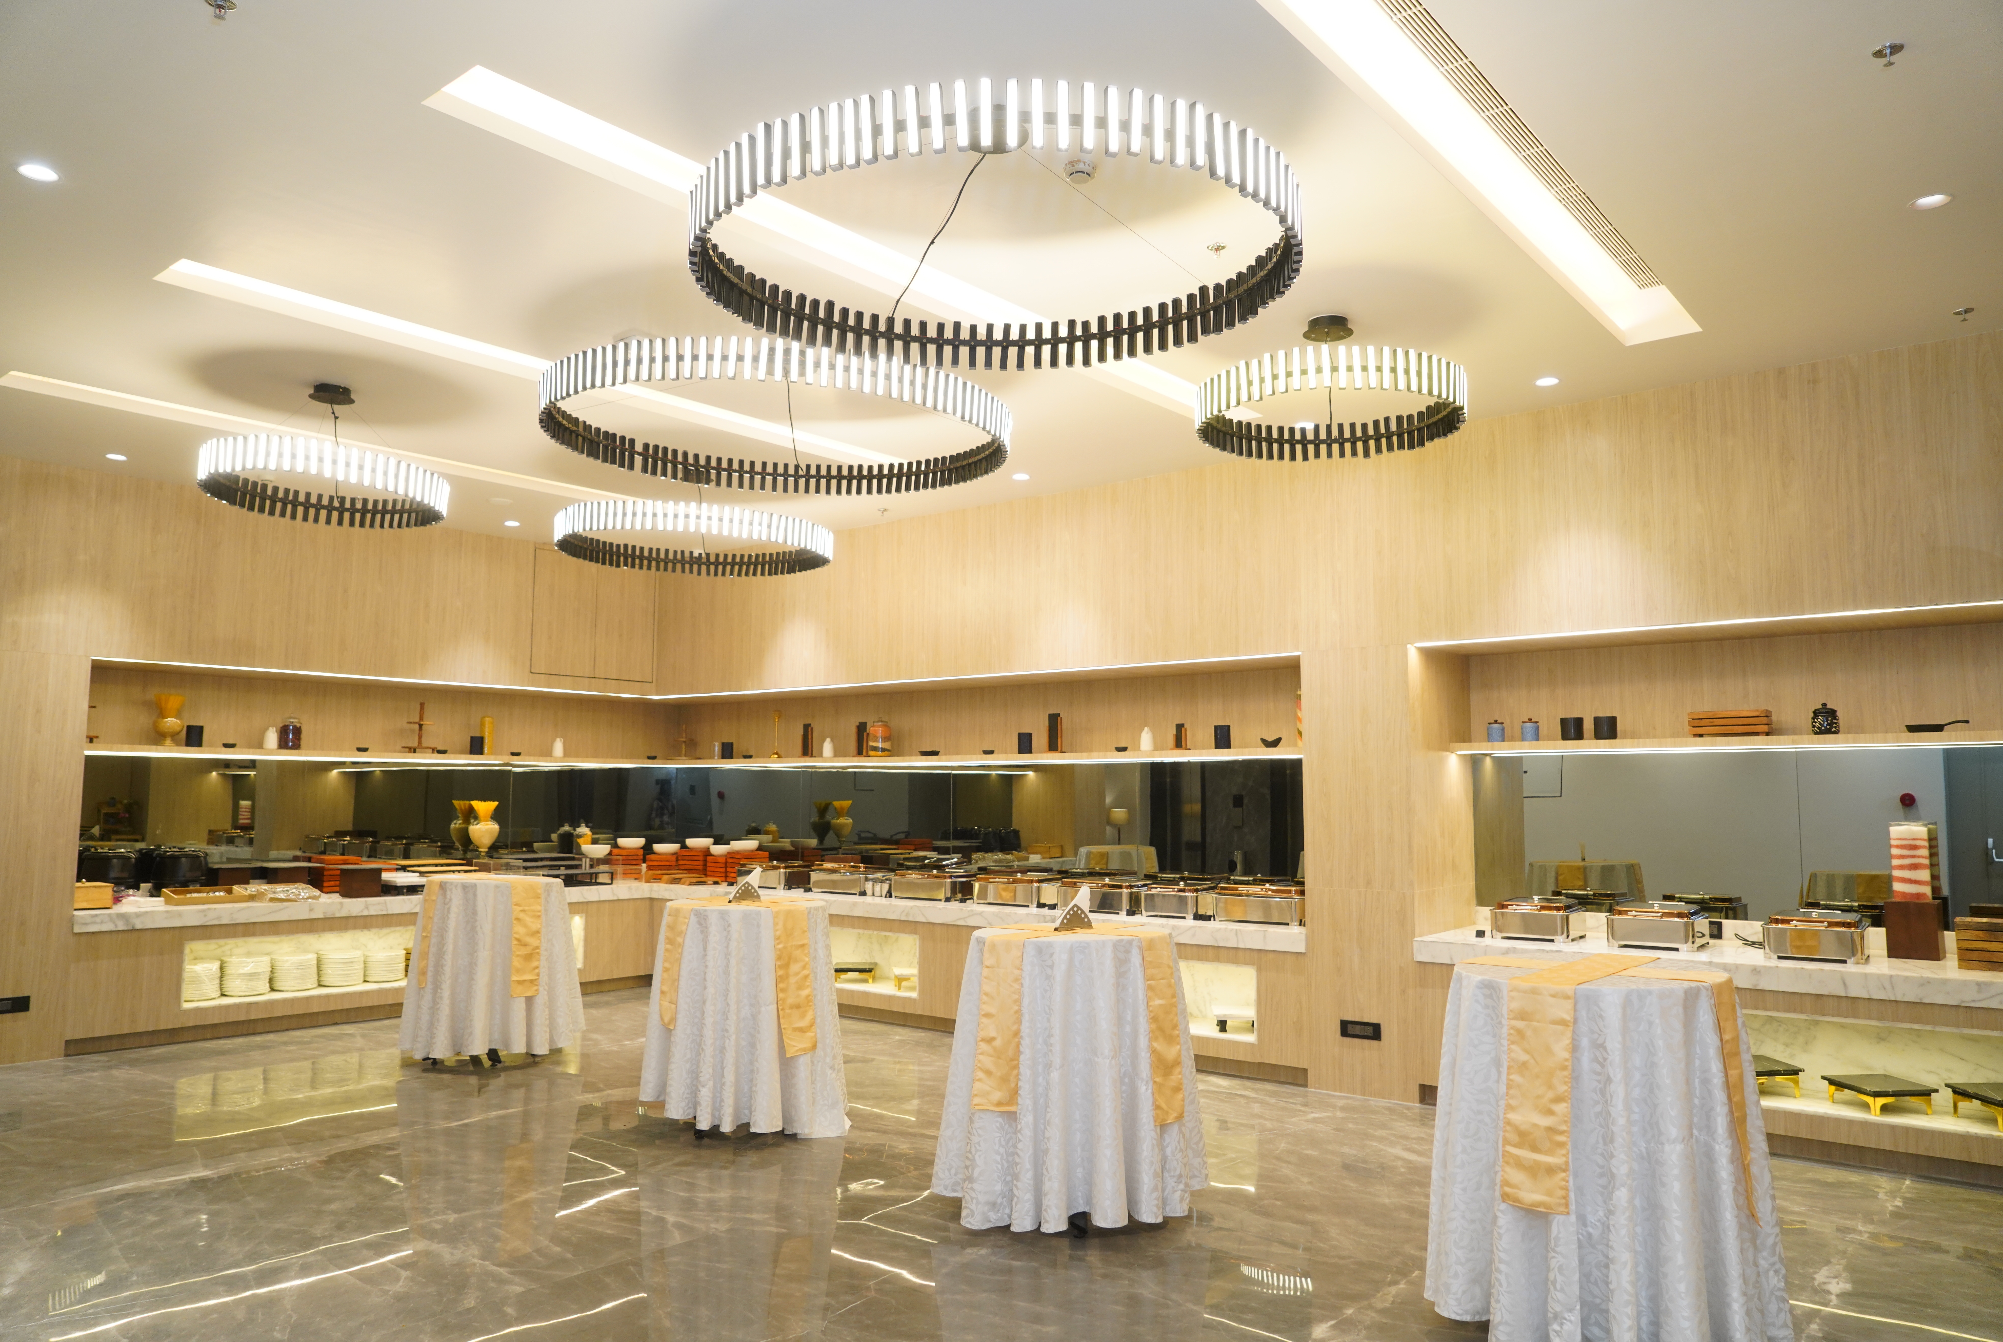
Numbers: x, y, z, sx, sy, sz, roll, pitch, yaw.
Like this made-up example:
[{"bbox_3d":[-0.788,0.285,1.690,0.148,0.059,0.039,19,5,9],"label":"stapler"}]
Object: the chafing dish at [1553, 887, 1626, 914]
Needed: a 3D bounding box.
[{"bbox_3d":[3.397,1.392,7.795,0.390,0.210,0.450,-4,-7,40],"label":"chafing dish"}]

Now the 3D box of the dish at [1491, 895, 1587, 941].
[{"bbox_3d":[2.904,1.328,7.188,0.410,0.215,0.410,-4,-7,38],"label":"dish"}]

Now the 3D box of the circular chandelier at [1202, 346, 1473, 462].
[{"bbox_3d":[1.366,-1.089,5.568,1.090,0.170,1.090,0,-5,0],"label":"circular chandelier"}]

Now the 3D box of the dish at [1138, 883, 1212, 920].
[{"bbox_3d":[1.170,1.439,8.424,0.378,0.210,0.420,-4,-7,40],"label":"dish"}]

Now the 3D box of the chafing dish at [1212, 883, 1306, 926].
[{"bbox_3d":[1.633,1.401,8.041,0.540,0.220,0.420,-4,-7,40],"label":"chafing dish"}]

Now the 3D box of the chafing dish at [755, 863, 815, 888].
[{"bbox_3d":[-1.803,1.658,10.889,0.576,0.200,0.420,-4,-7,40],"label":"chafing dish"}]

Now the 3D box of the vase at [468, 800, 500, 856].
[{"bbox_3d":[-4.222,1.296,10.916,0.255,0.475,0.255,-4,-7,38],"label":"vase"}]

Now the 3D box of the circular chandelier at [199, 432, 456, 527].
[{"bbox_3d":[-3.274,-0.893,6.489,1.090,0.170,1.090,-4,-10,38],"label":"circular chandelier"}]

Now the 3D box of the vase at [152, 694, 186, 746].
[{"bbox_3d":[-5.815,0.344,9.307,0.190,0.367,0.190,-4,-7,40],"label":"vase"}]

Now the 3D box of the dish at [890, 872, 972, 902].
[{"bbox_3d":[-0.470,1.567,9.802,0.560,0.205,0.390,-4,-7,38],"label":"dish"}]

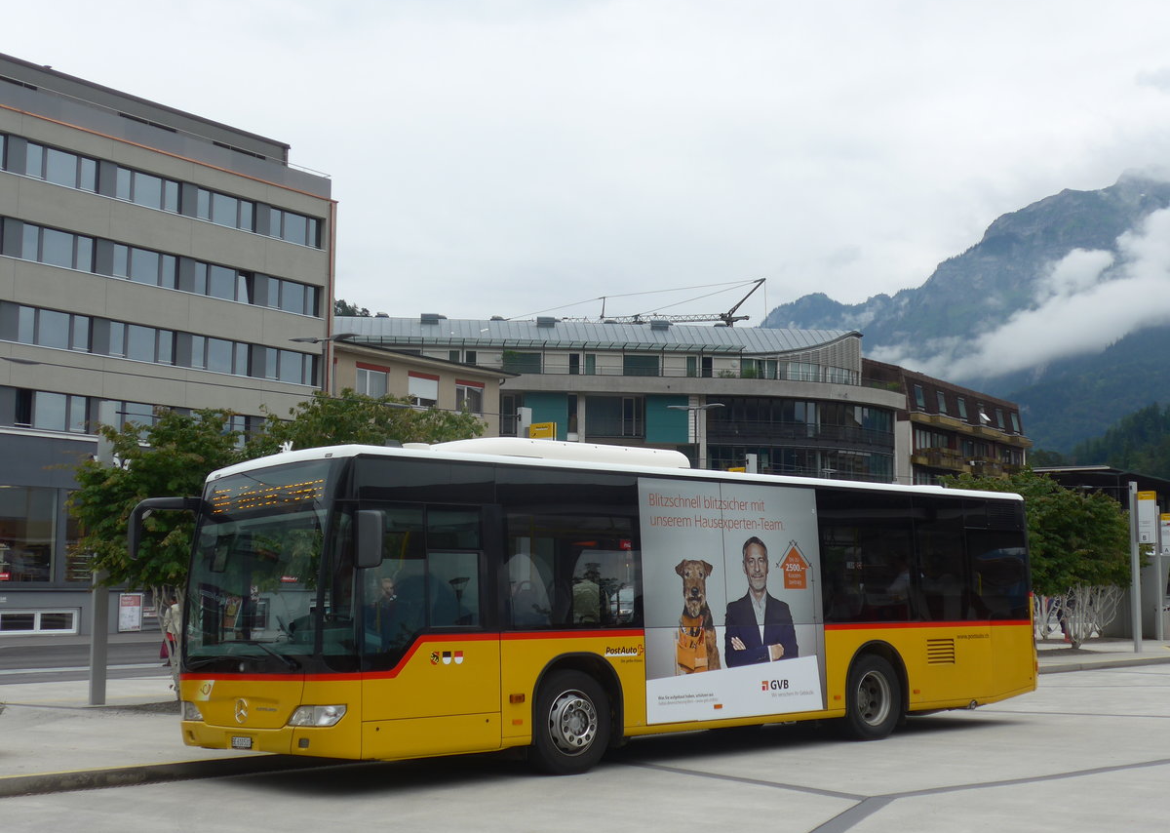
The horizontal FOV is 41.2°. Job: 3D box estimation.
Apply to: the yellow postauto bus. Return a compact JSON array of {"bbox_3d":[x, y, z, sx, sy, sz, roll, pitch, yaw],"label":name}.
[{"bbox_3d":[0.921,1.950,16.674,10.550,3.100,2.650,6,-8,-42],"label":"yellow postauto bus"}]

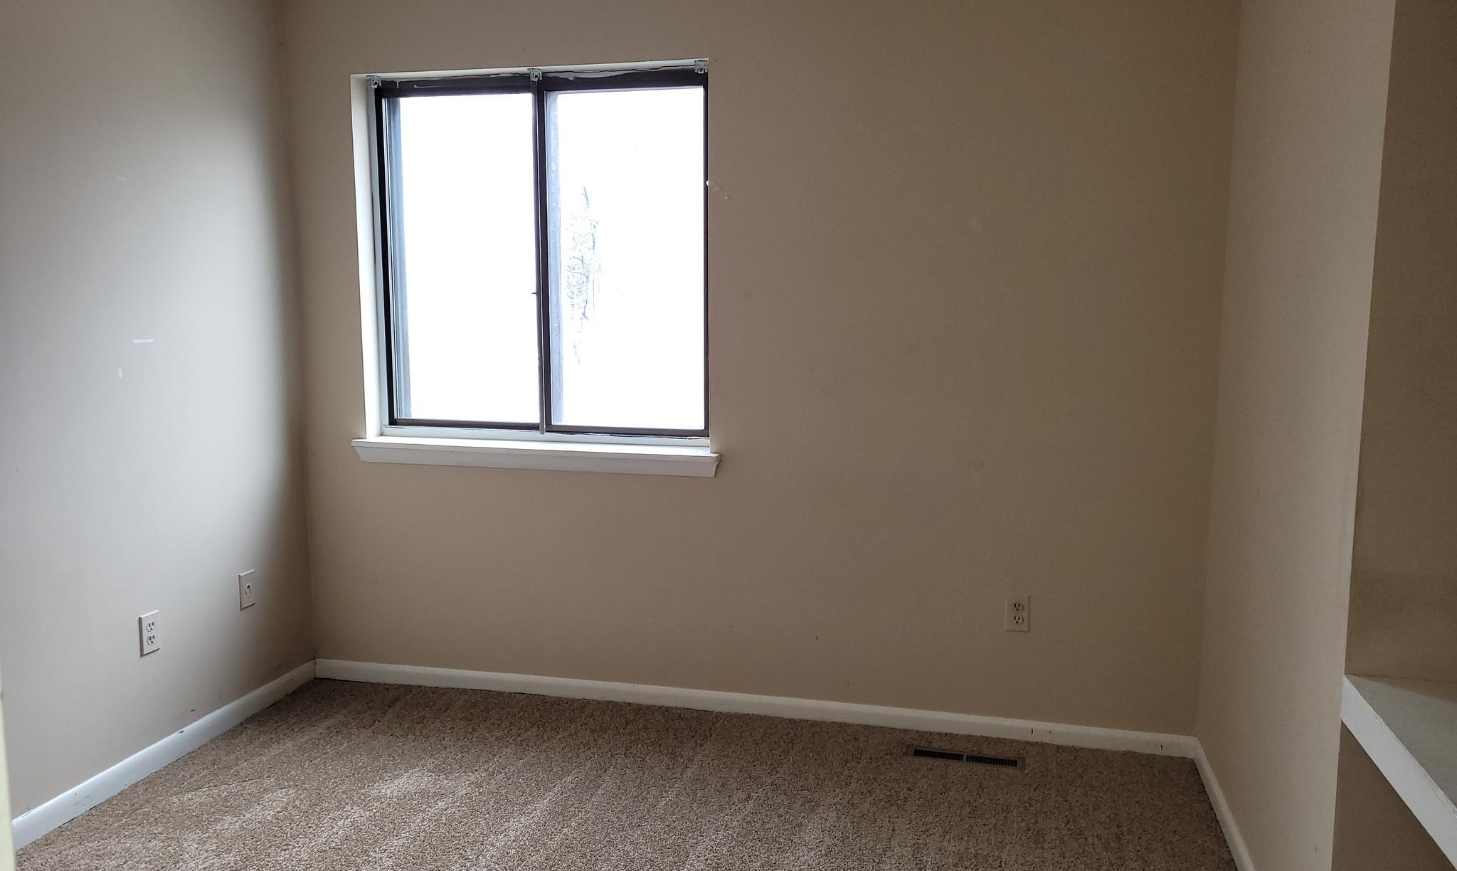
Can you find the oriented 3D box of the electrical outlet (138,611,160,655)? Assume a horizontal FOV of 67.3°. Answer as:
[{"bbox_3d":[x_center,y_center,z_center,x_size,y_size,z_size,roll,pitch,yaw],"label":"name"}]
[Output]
[{"bbox_3d":[-1.656,0.567,3.141,0.010,0.115,0.071,2,8,14],"label":"electrical outlet"}]

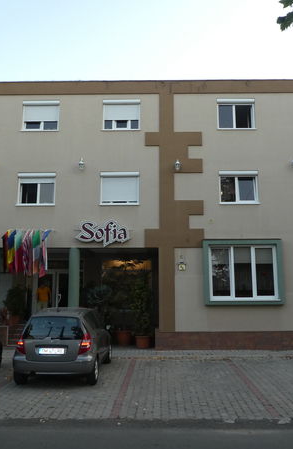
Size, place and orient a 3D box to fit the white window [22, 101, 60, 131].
[{"bbox_3d":[-3.859,-3.936,15.221,1.373,1.180,0.150,0,-10,1],"label":"white window"}]

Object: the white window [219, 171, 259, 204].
[{"bbox_3d":[3.257,-1.281,14.649,1.400,1.215,0.150,0,-10,1],"label":"white window"}]

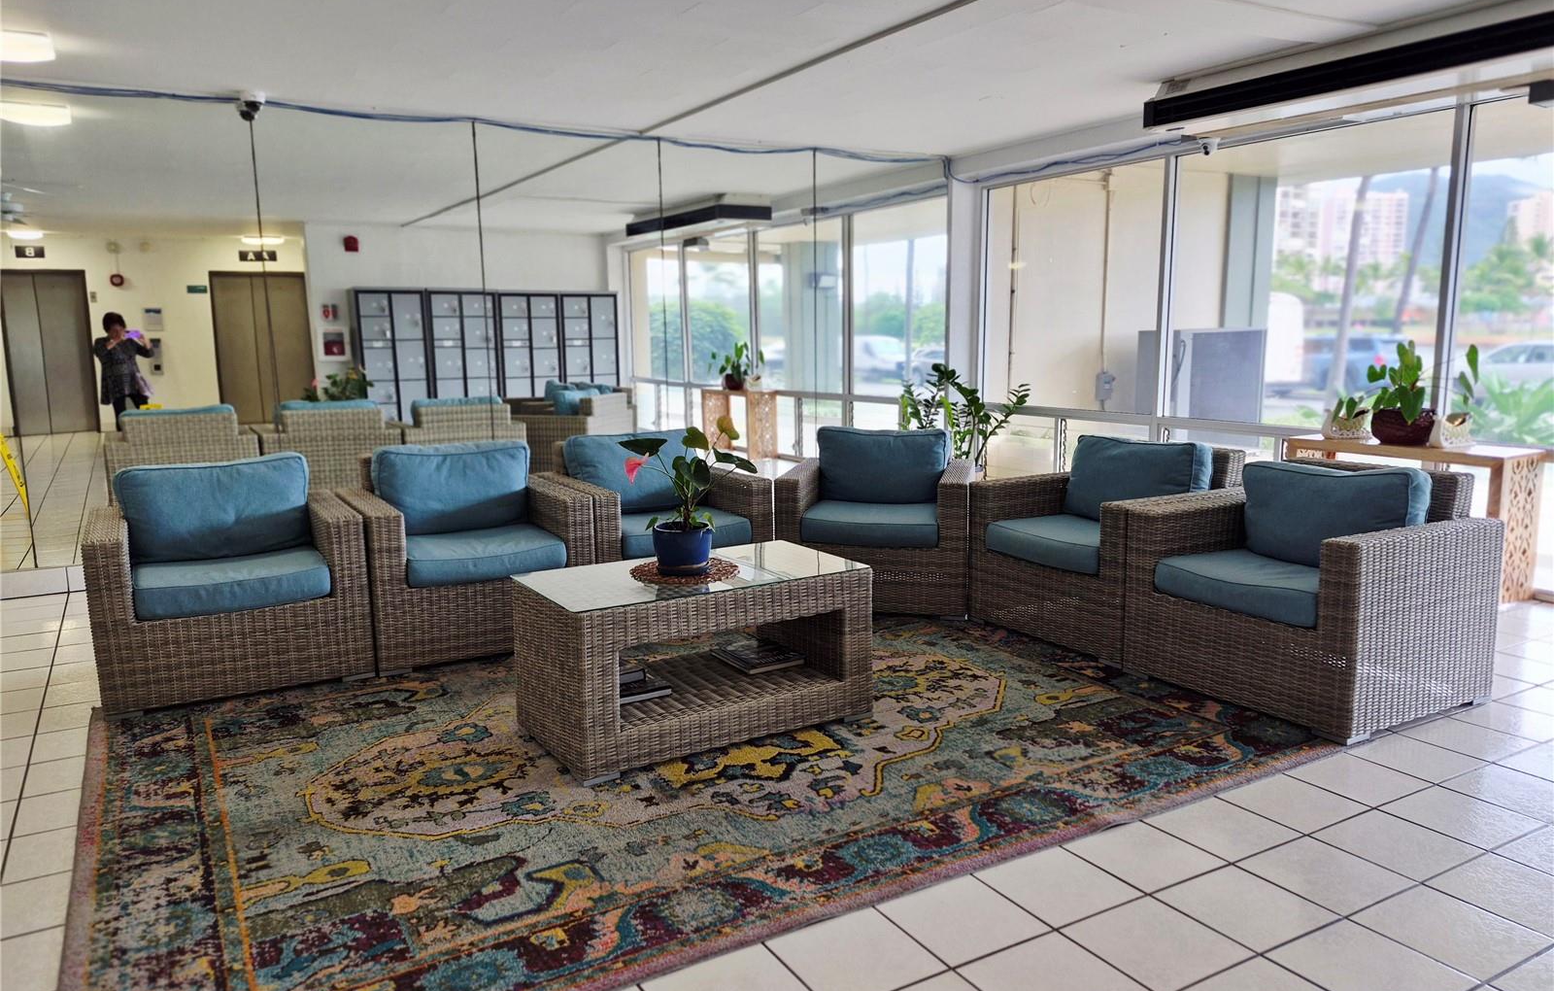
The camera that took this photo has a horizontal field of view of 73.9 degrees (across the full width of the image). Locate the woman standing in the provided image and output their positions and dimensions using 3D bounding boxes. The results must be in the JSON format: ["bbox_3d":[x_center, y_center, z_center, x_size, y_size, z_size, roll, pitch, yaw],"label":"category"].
[{"bbox_3d":[-7.330,-1.154,11.577,0.469,1.663,0.347,-8,12,-39],"label":"woman standing"}]

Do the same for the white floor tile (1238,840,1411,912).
[{"bbox_3d":[1.386,0.961,2.611,0.302,0.012,0.302,-6,10,-29],"label":"white floor tile"}]

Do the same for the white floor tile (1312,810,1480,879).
[{"bbox_3d":[1.723,0.971,2.872,0.309,0.010,0.300,-6,11,-31],"label":"white floor tile"}]

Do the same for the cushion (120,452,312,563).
[{"bbox_3d":[-2.407,0.049,4.456,0.703,0.436,0.188,-5,0,-28],"label":"cushion"}]

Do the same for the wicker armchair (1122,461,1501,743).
[{"bbox_3d":[2.004,0.317,3.920,0.842,0.832,0.945,-5,10,-28],"label":"wicker armchair"}]

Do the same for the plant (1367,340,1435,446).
[{"bbox_3d":[3.432,-0.569,5.690,0.325,0.545,0.314,-6,11,-28],"label":"plant"}]

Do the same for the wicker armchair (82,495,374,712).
[{"bbox_3d":[-2.314,0.336,4.415,0.955,0.833,0.804,-6,11,-28],"label":"wicker armchair"}]

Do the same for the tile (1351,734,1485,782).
[{"bbox_3d":[2.048,0.844,3.303,0.302,0.012,0.302,-6,10,-29],"label":"tile"}]

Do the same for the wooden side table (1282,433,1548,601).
[{"bbox_3d":[3.387,0.091,5.604,0.347,0.729,1.178,-6,10,-28],"label":"wooden side table"}]

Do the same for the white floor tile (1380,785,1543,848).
[{"bbox_3d":[1.905,0.900,2.878,0.299,0.010,0.299,-5,10,-28],"label":"white floor tile"}]

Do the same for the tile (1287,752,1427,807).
[{"bbox_3d":[1.840,0.902,3.275,0.309,0.010,0.300,-6,11,-31],"label":"tile"}]

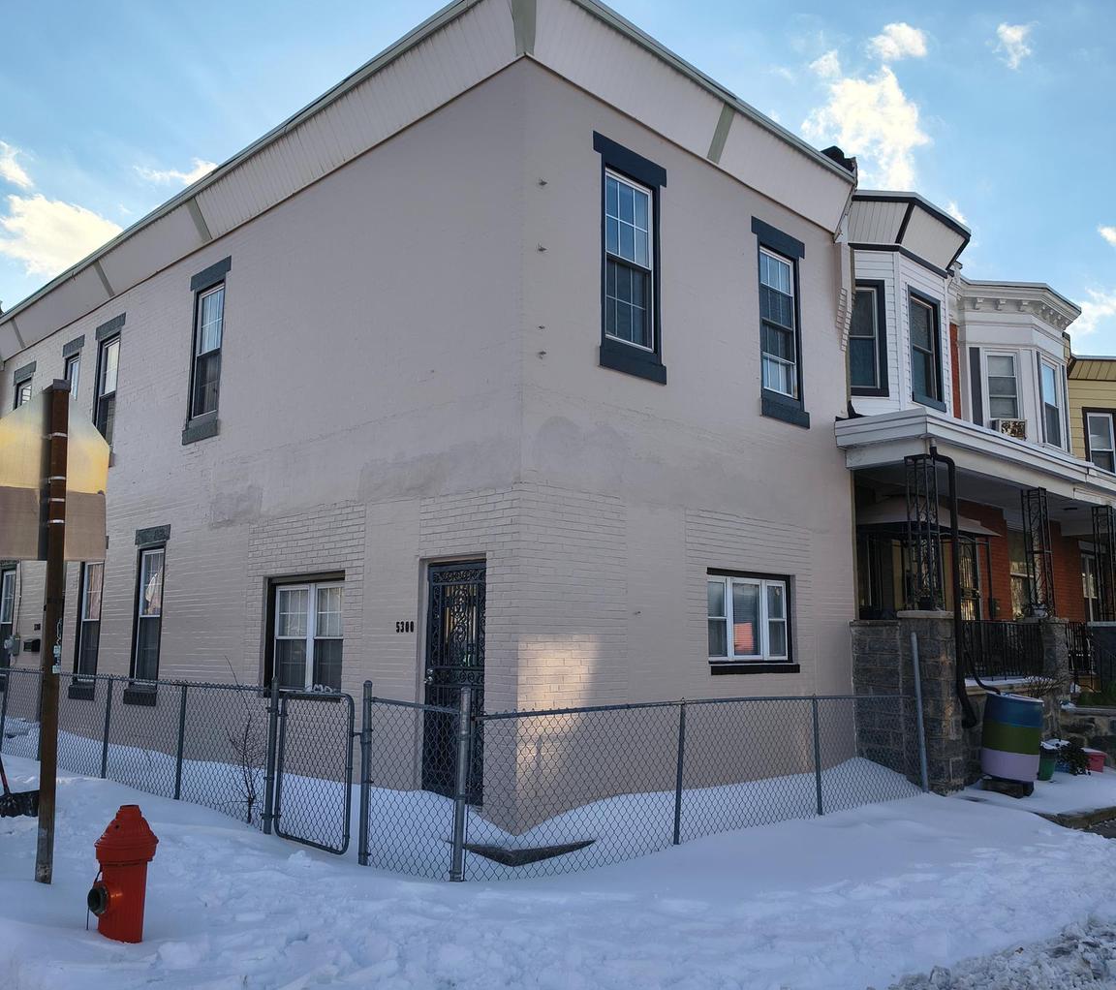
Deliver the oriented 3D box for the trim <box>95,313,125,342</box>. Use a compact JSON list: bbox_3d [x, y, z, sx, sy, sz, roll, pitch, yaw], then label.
[{"bbox_3d":[-6.691,-2.510,15.502,0.100,0.192,1.130,9,-12,-44],"label":"trim"}]

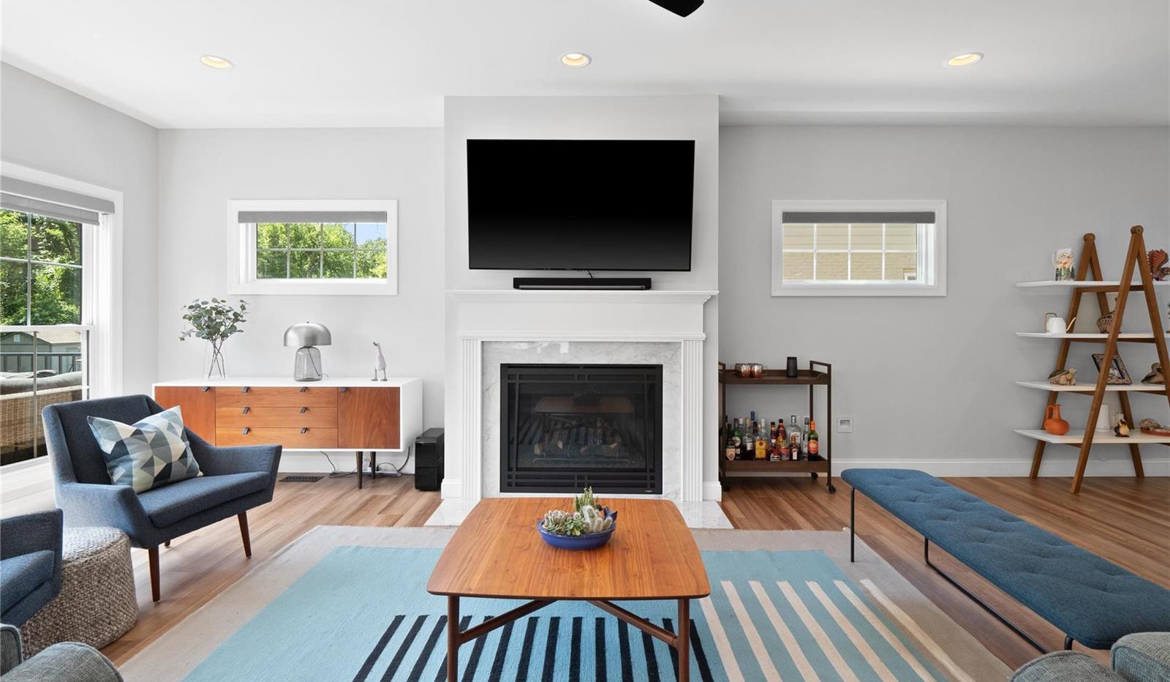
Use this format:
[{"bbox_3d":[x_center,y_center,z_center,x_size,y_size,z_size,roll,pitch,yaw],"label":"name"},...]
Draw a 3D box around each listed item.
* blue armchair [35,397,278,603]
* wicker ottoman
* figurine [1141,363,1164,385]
[{"bbox_3d":[-2.132,0.717,2.577,0.800,0.820,0.740,1,2,16],"label":"blue armchair"},{"bbox_3d":[-2.040,0.973,1.985,0.510,0.360,0.510,0,2,1],"label":"wicker ottoman"},{"bbox_3d":[4.250,0.237,3.870,0.100,0.157,0.165,0,2,-18],"label":"figurine"}]

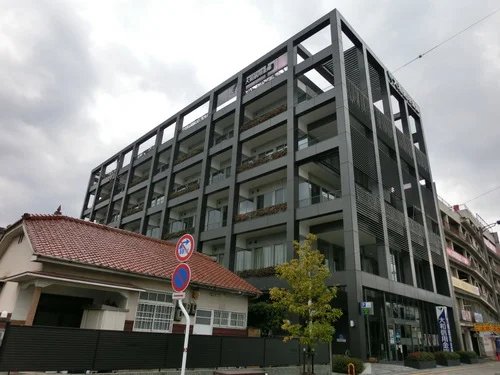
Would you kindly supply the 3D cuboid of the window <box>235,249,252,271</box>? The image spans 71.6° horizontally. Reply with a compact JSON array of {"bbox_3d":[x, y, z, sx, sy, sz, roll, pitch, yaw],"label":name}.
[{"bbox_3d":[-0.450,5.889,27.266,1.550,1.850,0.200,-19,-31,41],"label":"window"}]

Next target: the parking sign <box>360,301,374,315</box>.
[{"bbox_3d":[6.178,6.360,18.242,0.600,0.660,0.180,-19,-31,41],"label":"parking sign"}]

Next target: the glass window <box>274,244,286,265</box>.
[{"bbox_3d":[2.189,4.958,24.693,1.050,1.800,0.120,-19,-31,41],"label":"glass window"}]

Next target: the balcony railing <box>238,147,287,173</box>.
[{"bbox_3d":[0.926,-1.978,27.167,5.400,0.750,0.350,-19,-31,41],"label":"balcony railing"}]

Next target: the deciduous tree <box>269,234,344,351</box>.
[{"bbox_3d":[2.098,3.975,12.970,2.650,4.718,2.600,2,-23,1],"label":"deciduous tree"}]

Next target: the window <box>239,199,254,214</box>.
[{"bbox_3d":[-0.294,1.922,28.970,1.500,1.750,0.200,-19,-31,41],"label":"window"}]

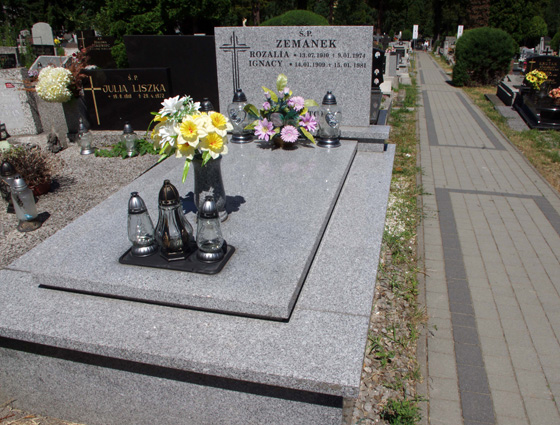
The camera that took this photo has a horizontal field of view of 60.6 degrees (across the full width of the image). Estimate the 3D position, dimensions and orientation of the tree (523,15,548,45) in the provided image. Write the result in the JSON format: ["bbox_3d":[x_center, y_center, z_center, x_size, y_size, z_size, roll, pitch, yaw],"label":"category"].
[{"bbox_3d":[14.981,-10.338,28.000,1.500,2.400,1.500,4,24,14],"label":"tree"}]

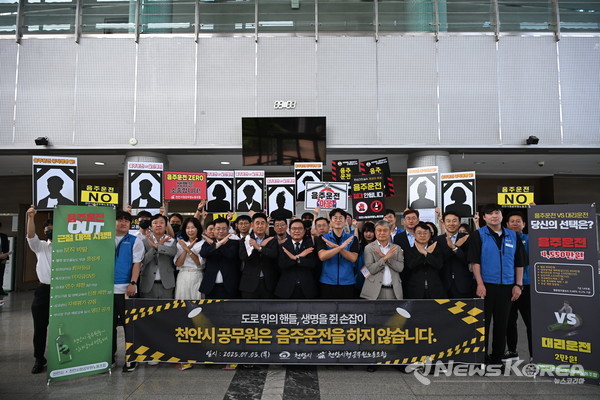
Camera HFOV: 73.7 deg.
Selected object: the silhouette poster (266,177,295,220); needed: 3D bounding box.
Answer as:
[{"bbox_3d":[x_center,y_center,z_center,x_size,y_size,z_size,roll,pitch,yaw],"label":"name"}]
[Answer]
[{"bbox_3d":[-0.265,-0.020,5.678,0.420,0.594,0.015,-1,0,10],"label":"silhouette poster"}]

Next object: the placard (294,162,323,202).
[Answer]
[{"bbox_3d":[0.146,-0.264,5.902,0.420,0.594,0.015,-1,-12,-4],"label":"placard"}]

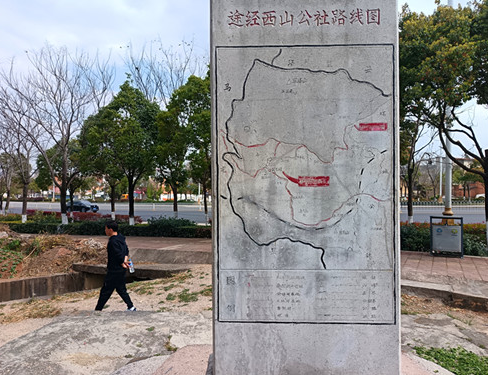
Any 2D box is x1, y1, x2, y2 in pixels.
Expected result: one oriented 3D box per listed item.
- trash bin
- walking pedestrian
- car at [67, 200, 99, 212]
[{"bbox_3d":[5.270,1.285,9.020,0.730,1.030,0.360,-1,0,29],"label":"trash bin"},{"bbox_3d":[-2.320,1.435,6.330,0.760,1.660,0.500,0,0,-3],"label":"walking pedestrian"},{"bbox_3d":[-20.950,2.470,44.800,4.620,1.500,1.810,-1,0,24],"label":"car"}]

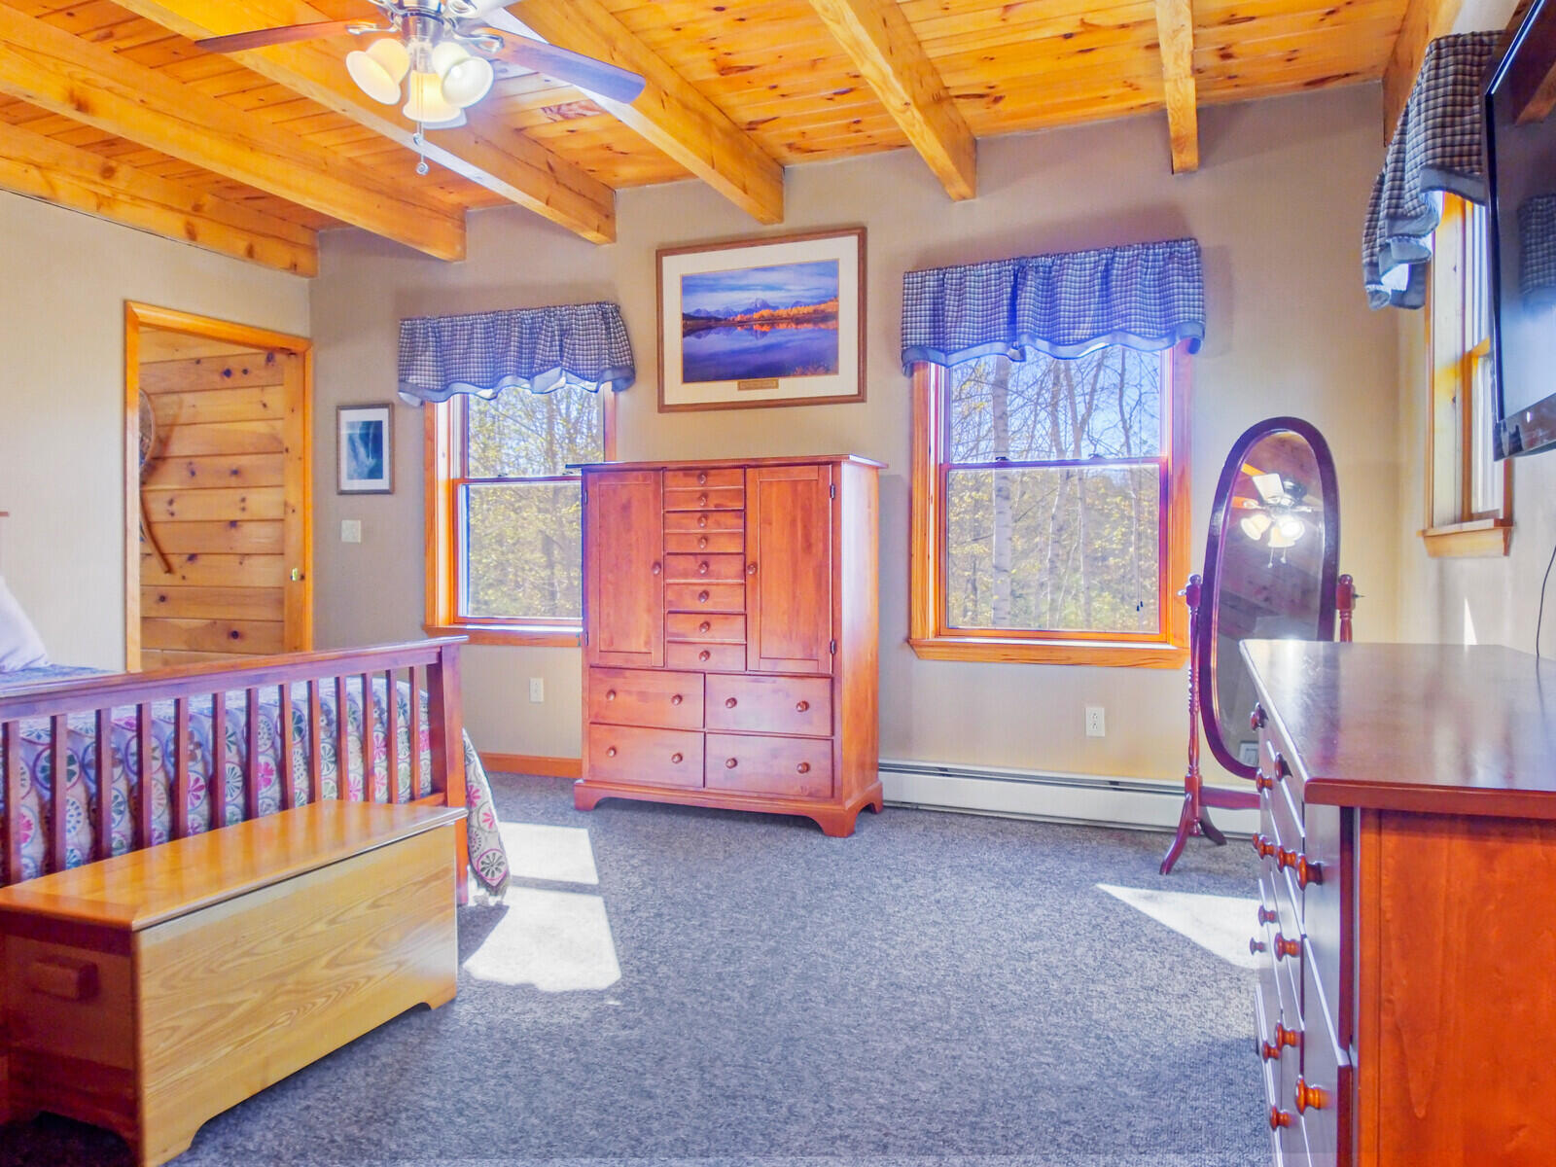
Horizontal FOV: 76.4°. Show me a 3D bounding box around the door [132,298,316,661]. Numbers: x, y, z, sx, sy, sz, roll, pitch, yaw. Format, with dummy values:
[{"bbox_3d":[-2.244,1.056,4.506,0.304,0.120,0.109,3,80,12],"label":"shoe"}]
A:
[{"bbox_3d":[-2.648,-0.164,4.747,0.120,2.130,0.900,1,1,25],"label":"door"}]

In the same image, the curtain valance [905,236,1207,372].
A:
[{"bbox_3d":[1.026,-1.038,3.777,1.110,0.420,0.140,1,1,21],"label":"curtain valance"}]

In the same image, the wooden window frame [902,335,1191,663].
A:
[{"bbox_3d":[1.043,-0.399,3.859,1.070,1.440,0.120,1,1,21],"label":"wooden window frame"}]

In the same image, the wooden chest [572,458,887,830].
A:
[{"bbox_3d":[-0.209,0.225,4.024,1.170,1.400,0.450,1,1,21],"label":"wooden chest"}]

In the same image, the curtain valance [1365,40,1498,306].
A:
[{"bbox_3d":[1.813,-1.095,2.762,0.190,0.420,1.010,1,1,21],"label":"curtain valance"}]

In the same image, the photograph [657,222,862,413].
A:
[{"bbox_3d":[-0.082,-1.112,4.248,0.965,0.722,0.035,1,1,21],"label":"photograph"}]

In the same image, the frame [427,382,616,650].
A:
[{"bbox_3d":[-1.238,-0.421,4.720,1.070,1.440,0.120,1,1,21],"label":"frame"}]

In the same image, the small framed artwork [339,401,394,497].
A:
[{"bbox_3d":[-2.094,-0.679,5.023,0.360,0.452,0.030,1,1,21],"label":"small framed artwork"}]

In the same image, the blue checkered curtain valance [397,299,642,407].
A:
[{"bbox_3d":[-1.229,-1.064,4.629,1.250,0.420,0.140,1,1,21],"label":"blue checkered curtain valance"}]

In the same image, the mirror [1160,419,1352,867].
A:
[{"bbox_3d":[1.593,0.215,3.220,0.520,1.460,0.480,1,2,42],"label":"mirror"}]

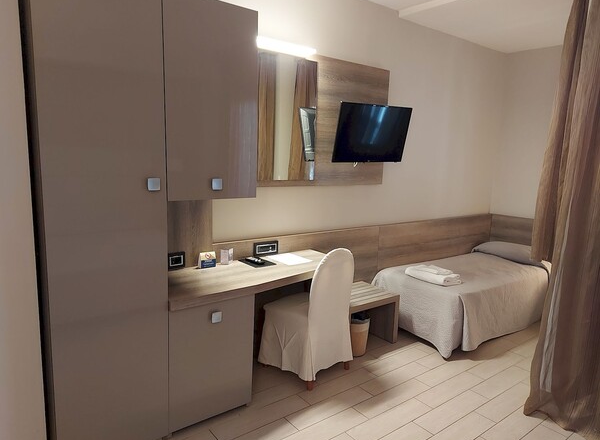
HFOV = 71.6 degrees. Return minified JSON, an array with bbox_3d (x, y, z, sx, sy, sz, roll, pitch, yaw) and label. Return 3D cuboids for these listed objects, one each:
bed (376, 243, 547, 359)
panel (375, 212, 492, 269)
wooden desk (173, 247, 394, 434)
[{"bbox_3d":[1.728,0.647,4.125,1.980,0.590,0.865,-5,11,-37],"label":"bed"},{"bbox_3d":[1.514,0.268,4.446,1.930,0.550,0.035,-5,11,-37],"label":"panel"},{"bbox_3d":[-0.074,0.683,2.974,1.940,0.753,0.560,-5,11,-37],"label":"wooden desk"}]

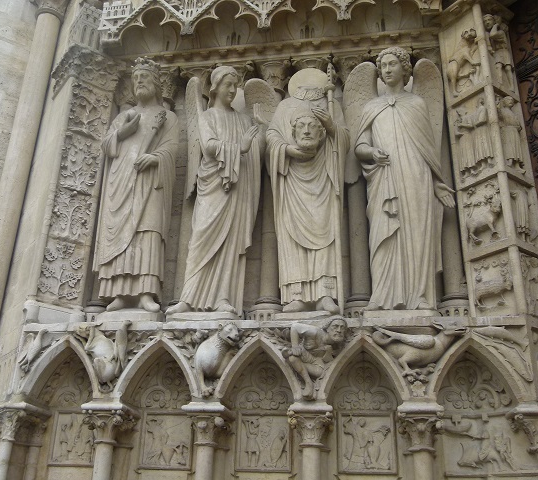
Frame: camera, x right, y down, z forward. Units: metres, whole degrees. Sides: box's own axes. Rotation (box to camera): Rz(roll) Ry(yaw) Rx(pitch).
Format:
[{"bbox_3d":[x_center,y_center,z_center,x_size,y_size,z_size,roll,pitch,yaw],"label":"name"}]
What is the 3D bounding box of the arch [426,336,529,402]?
[{"bbox_3d":[1.363,0.864,3.925,0.637,0.439,0.250,-2,-23,9],"label":"arch"}]

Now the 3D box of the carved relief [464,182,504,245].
[{"bbox_3d":[1.460,-0.179,4.018,0.120,0.381,0.277,16,-27,-31],"label":"carved relief"}]

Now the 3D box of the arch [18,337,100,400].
[{"bbox_3d":[-1.357,0.907,4.109,0.562,0.442,0.280,-2,-23,8],"label":"arch"}]

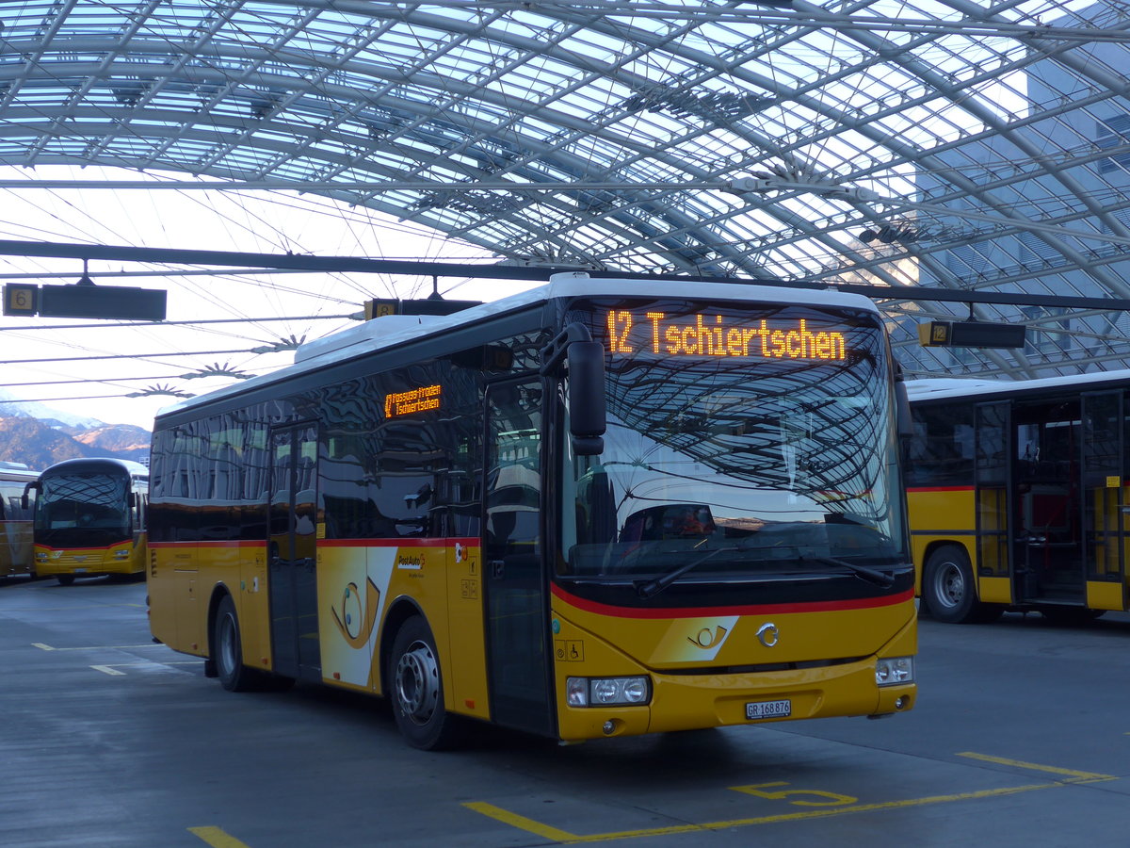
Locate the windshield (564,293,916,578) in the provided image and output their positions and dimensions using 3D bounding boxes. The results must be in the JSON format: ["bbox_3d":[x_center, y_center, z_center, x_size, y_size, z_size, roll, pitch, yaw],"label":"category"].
[{"bbox_3d":[1.086,0.089,10.172,2.400,1.600,0.360,0,-8,-26],"label":"windshield"}]

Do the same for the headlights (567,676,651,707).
[{"bbox_3d":[0.243,1.512,9.620,0.470,0.180,0.160,0,-4,-16],"label":"headlights"}]

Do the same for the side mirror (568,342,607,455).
[{"bbox_3d":[0.119,-0.134,9.120,0.210,0.620,0.130,-1,-4,-1],"label":"side mirror"}]

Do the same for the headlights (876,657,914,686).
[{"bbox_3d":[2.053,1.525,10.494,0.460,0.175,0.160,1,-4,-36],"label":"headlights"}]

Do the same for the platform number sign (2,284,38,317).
[{"bbox_3d":[-7.006,-1.569,21.833,0.380,0.400,0.350,0,-4,-26],"label":"platform number sign"}]

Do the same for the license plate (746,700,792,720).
[{"bbox_3d":[1.191,1.671,9.916,0.305,0.095,0.020,0,-4,-26],"label":"license plate"}]

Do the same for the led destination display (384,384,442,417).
[{"bbox_3d":[-1.068,-0.163,11.924,0.070,0.180,1.100,0,-4,-26],"label":"led destination display"}]

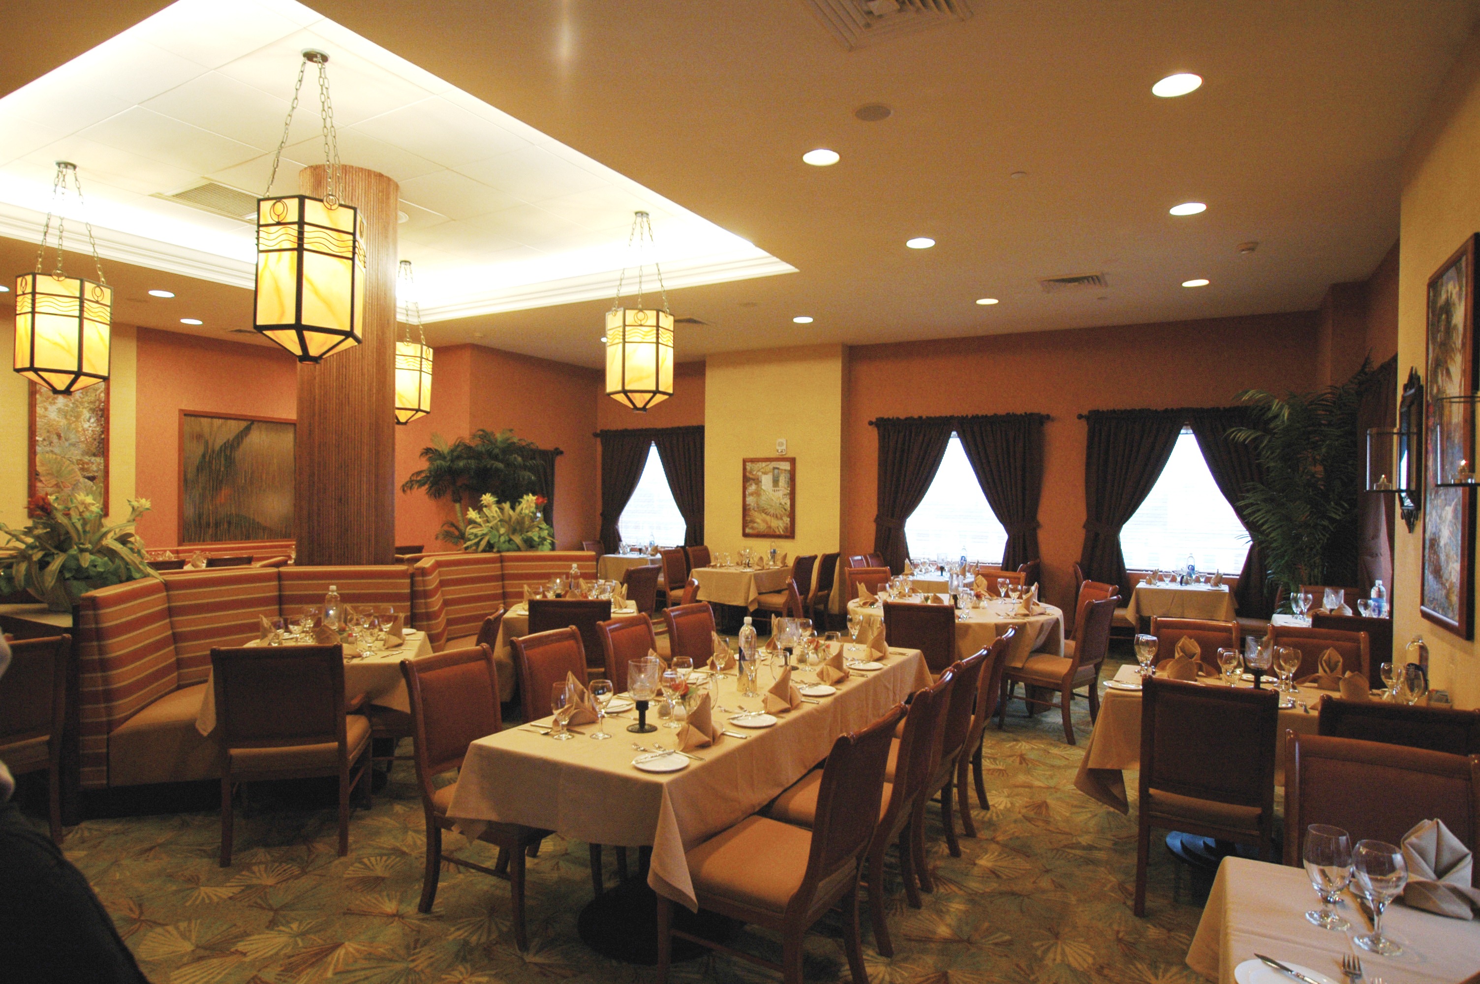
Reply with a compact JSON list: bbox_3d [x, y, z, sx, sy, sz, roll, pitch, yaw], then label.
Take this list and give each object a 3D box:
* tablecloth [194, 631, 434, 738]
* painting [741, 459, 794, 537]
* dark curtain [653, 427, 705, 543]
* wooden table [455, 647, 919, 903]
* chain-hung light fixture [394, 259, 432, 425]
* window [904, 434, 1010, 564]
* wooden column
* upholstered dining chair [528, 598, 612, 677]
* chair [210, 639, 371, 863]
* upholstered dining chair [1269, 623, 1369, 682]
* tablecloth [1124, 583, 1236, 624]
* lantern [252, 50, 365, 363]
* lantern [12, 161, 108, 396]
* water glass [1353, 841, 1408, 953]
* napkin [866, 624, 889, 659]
[{"bbox_3d":[-2.058,0.929,3.940,0.870,0.310,0.870,1,1,-13],"label":"tablecloth"},{"bbox_3d":[0.349,0.083,9.983,0.775,1.025,0.040,1,0,31],"label":"painting"},{"bbox_3d":[-0.730,0.086,9.659,0.850,1.760,0.160,1,1,29],"label":"dark curtain"},{"bbox_3d":[0.054,1.259,3.575,0.820,0.760,2.500,1,0,31],"label":"wooden table"},{"bbox_3d":[-3.105,-1.374,7.196,0.470,1.500,0.470,1,0,31],"label":"chain-hung light fixture"},{"bbox_3d":[2.429,0.068,8.769,1.250,1.460,0.100,1,0,31],"label":"window"},{"bbox_3d":[-2.612,-0.250,5.197,0.585,3.640,0.585,1,1,31],"label":"wooden column"},{"bbox_3d":[-1.074,1.129,5.126,0.510,0.920,0.590,1,0,-3],"label":"upholstered dining chair"},{"bbox_3d":[-1.999,1.121,3.571,0.510,0.920,0.590,1,0,-14],"label":"chair"},{"bbox_3d":[2.947,1.216,3.939,0.470,0.940,0.630,1,0,31],"label":"upholstered dining chair"},{"bbox_3d":[4.169,1.067,7.360,0.890,0.345,0.820,1,0,31],"label":"tablecloth"},{"bbox_3d":[-2.089,-1.391,3.820,0.440,1.505,0.500,1,0,44],"label":"lantern"},{"bbox_3d":[-3.882,-1.231,4.492,0.430,1.300,0.390,1,1,31],"label":"lantern"},{"bbox_3d":[1.208,0.764,1.473,0.080,0.187,0.080,1,1,31],"label":"water glass"},{"bbox_3d":[0.767,0.794,4.272,0.120,0.180,0.130,1,0,31],"label":"napkin"}]

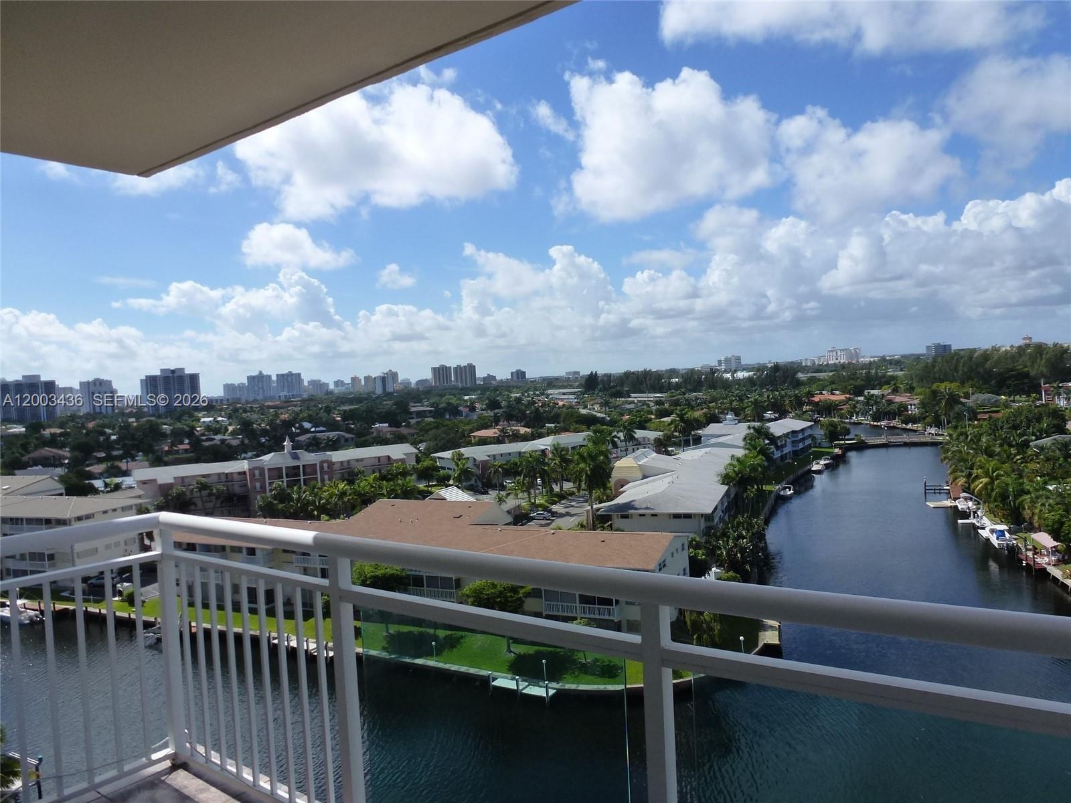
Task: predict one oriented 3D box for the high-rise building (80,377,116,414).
[{"bbox_3d":[-697.591,-1.759,1184.132,44.000,70.000,30.000,-5,2,-37],"label":"high-rise building"}]

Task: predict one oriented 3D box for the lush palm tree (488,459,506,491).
[{"bbox_3d":[-10.111,19.594,193.749,5.200,8.900,5.200,-4,2,0],"label":"lush palm tree"}]

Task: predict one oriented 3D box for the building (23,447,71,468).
[{"bbox_3d":[-238.896,28.253,362.665,20.000,8.800,16.000,-5,2,-30],"label":"building"}]

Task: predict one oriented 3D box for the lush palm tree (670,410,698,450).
[{"bbox_3d":[49.350,10.564,248.678,8.400,15.230,8.400,-4,2,0],"label":"lush palm tree"}]

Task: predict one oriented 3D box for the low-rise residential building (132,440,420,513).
[{"bbox_3d":[-64.743,18.394,191.797,67.500,18.300,18.000,-4,2,-22],"label":"low-rise residential building"}]

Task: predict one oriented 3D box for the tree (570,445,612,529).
[{"bbox_3d":[9.673,16.354,126.715,7.000,17.760,7.000,-4,2,0],"label":"tree"}]

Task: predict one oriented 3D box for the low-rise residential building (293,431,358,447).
[{"bbox_3d":[-107.271,19.746,377.666,28.000,8.200,15.000,-4,2,-18],"label":"low-rise residential building"}]

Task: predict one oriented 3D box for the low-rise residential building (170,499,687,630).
[{"bbox_3d":[-16.628,21.865,109.186,78.000,11.400,26.000,-3,2,24],"label":"low-rise residential building"}]

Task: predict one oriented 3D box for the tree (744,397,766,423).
[{"bbox_3d":[97.445,4.970,328.639,8.800,14.350,8.800,-4,2,0],"label":"tree"}]

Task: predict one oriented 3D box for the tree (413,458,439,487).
[{"bbox_3d":[-31.040,20.169,211.907,6.690,7.940,6.690,-3,2,0],"label":"tree"}]

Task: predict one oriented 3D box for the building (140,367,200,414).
[{"bbox_3d":[-458.853,-7.879,936.063,67.000,65.500,26.000,-5,2,-25],"label":"building"}]

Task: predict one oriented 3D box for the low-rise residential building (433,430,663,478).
[{"bbox_3d":[6.410,15.867,226.690,72.000,12.000,20.000,-5,2,-29],"label":"low-rise residential building"}]

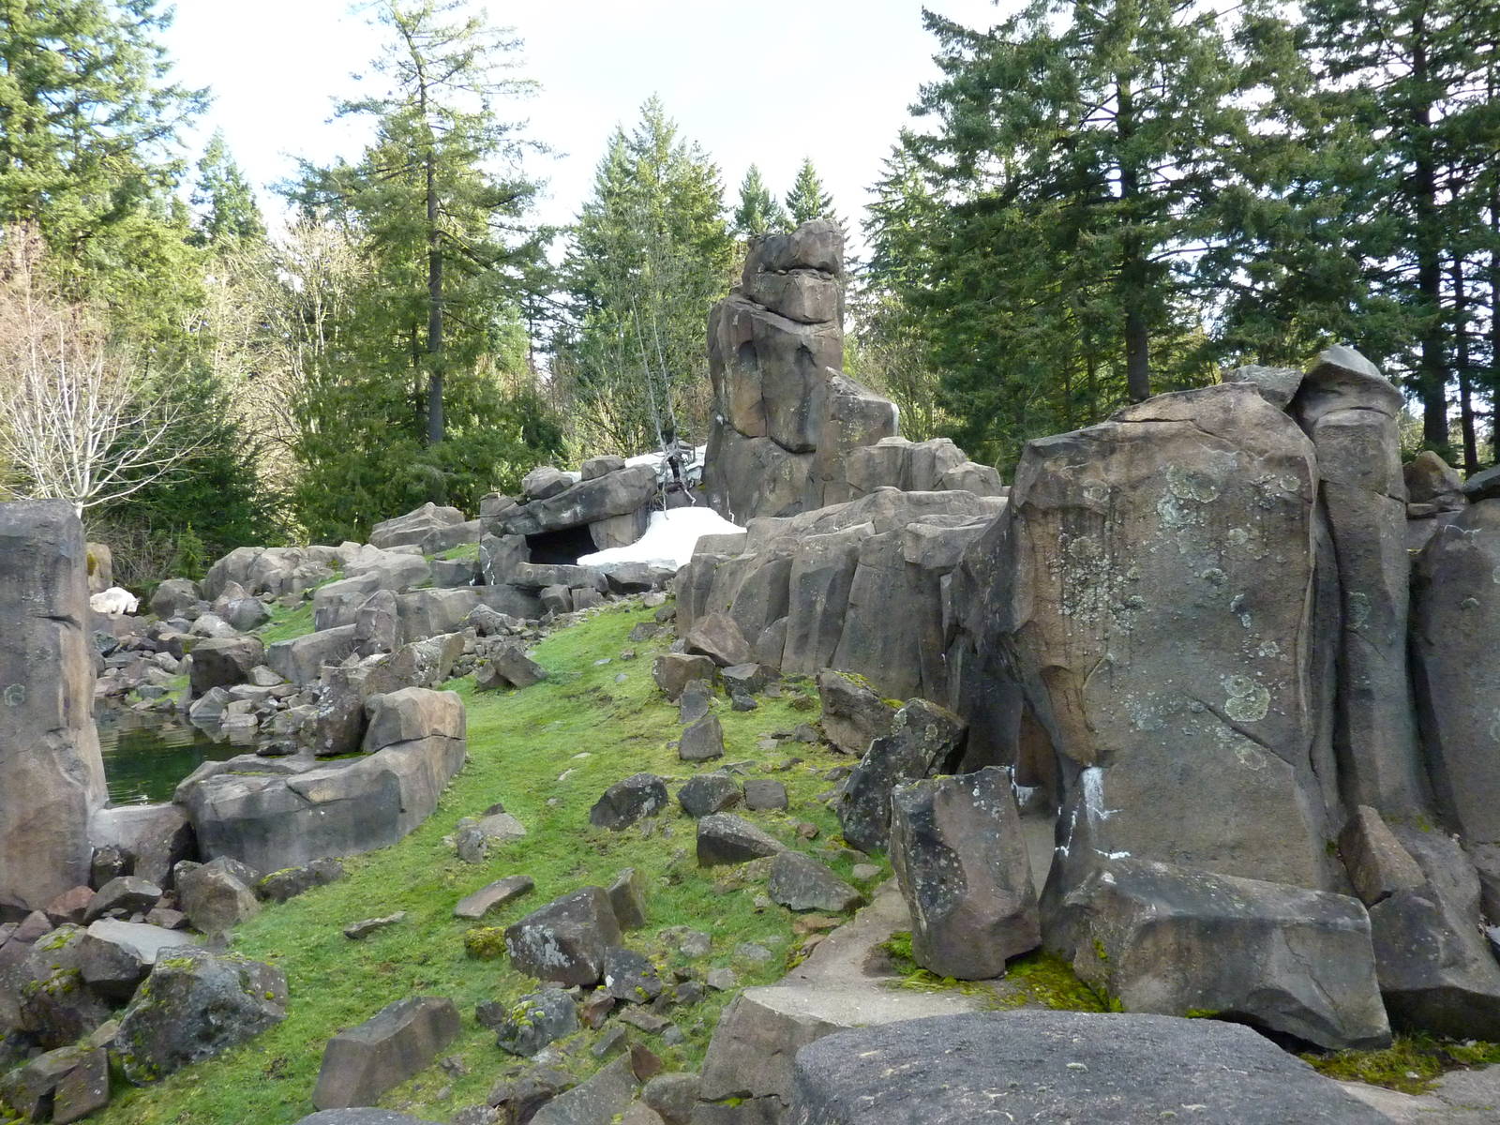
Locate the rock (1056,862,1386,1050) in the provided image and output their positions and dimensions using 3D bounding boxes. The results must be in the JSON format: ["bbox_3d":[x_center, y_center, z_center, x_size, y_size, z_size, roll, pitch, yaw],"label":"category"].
[{"bbox_3d":[2.881,2.413,6.750,1.750,0.830,1.000,-2,-1,9],"label":"rock"}]

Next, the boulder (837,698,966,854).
[{"bbox_3d":[1.324,1.916,9.600,1.050,1.320,0.900,-1,-1,6],"label":"boulder"}]

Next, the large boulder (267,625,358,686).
[{"bbox_3d":[-8.633,1.824,21.500,1.750,1.050,1.300,-2,1,-17],"label":"large boulder"}]

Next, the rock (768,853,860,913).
[{"bbox_3d":[0.385,1.978,6.700,0.550,0.320,0.360,-2,1,-9],"label":"rock"}]

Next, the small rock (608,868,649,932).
[{"bbox_3d":[-1.020,2.752,8.850,0.360,0.500,0.420,-1,-1,-11],"label":"small rock"}]

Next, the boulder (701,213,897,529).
[{"bbox_3d":[1.034,-3.736,22.500,3.800,6.000,3.400,-1,-1,6],"label":"boulder"}]

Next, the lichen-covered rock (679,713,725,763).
[{"bbox_3d":[-0.597,2.151,13.300,0.560,0.570,0.500,-1,-1,0],"label":"lichen-covered rock"}]

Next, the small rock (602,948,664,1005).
[{"bbox_3d":[-0.659,2.360,6.200,0.330,0.270,0.260,-2,1,-6],"label":"small rock"}]

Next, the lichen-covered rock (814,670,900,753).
[{"bbox_3d":[1.271,1.752,12.700,0.950,0.920,0.800,-1,-1,0],"label":"lichen-covered rock"}]

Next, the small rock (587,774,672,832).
[{"bbox_3d":[-1.209,2.411,10.900,0.780,0.520,0.560,-1,-1,-6],"label":"small rock"}]

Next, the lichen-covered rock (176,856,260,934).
[{"bbox_3d":[-4.881,3.041,9.950,0.740,0.680,0.650,-1,-1,-17],"label":"lichen-covered rock"}]

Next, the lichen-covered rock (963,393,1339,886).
[{"bbox_3d":[2.976,0.643,8.200,2.350,3.700,1.500,-1,-1,6],"label":"lichen-covered rock"}]

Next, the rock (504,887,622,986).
[{"bbox_3d":[-1.432,2.860,8.300,0.860,0.680,0.650,-1,-1,-9],"label":"rock"}]

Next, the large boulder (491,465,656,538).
[{"bbox_3d":[-4.609,-1.588,28.500,4.300,1.850,2.800,-1,-1,-10],"label":"large boulder"}]

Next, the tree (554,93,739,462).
[{"bbox_3d":[-4.691,-11.953,49.000,7.600,18.000,7.600,-1,-1,0],"label":"tree"}]

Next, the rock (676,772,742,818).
[{"bbox_3d":[-0.439,2.491,11.600,0.660,0.440,0.520,-1,-1,-15],"label":"rock"}]

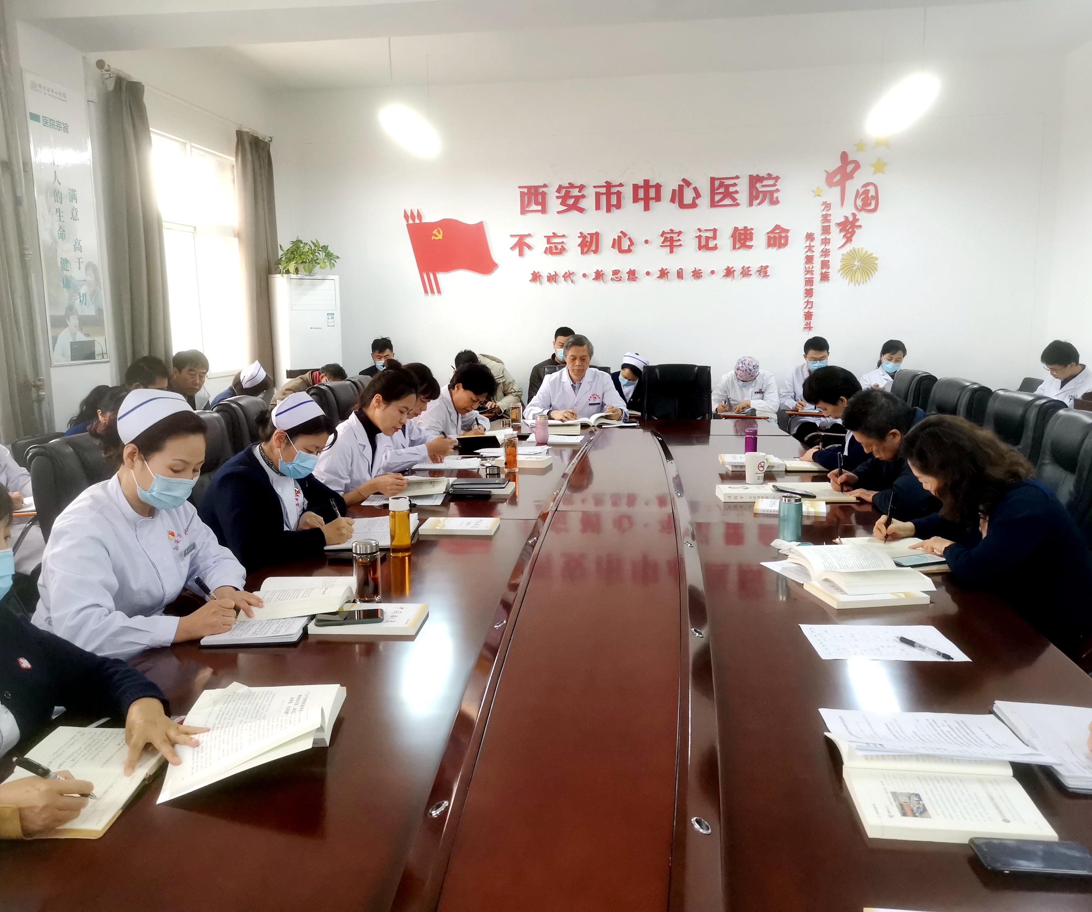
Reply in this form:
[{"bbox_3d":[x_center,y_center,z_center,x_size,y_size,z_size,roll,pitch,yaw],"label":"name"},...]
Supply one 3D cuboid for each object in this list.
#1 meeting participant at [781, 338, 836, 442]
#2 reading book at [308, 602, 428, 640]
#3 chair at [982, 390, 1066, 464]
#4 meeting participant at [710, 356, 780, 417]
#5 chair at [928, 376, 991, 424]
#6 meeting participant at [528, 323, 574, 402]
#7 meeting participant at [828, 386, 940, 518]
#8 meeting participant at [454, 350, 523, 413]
[{"bbox_3d":[1.871,-0.217,6.684,0.520,1.220,0.750,0,9,8],"label":"meeting participant"},{"bbox_3d":[-0.404,0.377,2.200,0.240,0.017,0.170,0,9,6],"label":"reading book"},{"bbox_3d":[1.813,0.266,4.137,0.660,1.060,0.620,0,9,7],"label":"chair"},{"bbox_3d":[1.422,-0.157,6.744,0.520,1.100,0.750,0,9,8],"label":"meeting participant"},{"bbox_3d":[1.866,0.151,4.887,0.660,1.060,0.620,0,9,7],"label":"chair"},{"bbox_3d":[0.125,-0.296,7.150,0.540,1.320,0.720,0,9,7],"label":"meeting participant"},{"bbox_3d":[1.398,0.332,3.432,0.750,1.160,0.560,0,9,6],"label":"meeting participant"},{"bbox_3d":[-0.393,-0.175,6.950,0.550,1.160,0.720,5,11,37],"label":"meeting participant"}]

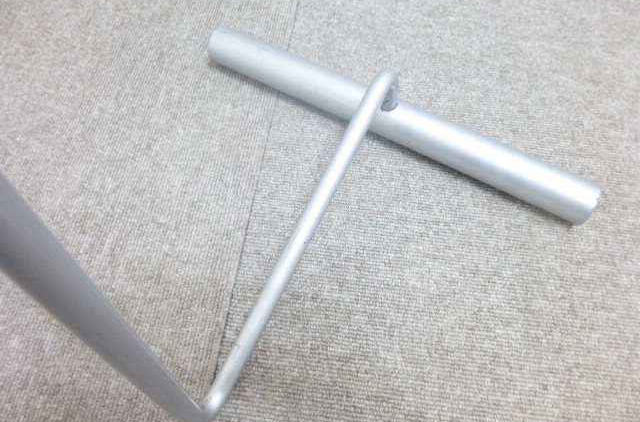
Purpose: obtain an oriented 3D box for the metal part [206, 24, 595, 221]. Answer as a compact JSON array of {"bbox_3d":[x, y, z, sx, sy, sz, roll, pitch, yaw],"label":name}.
[{"bbox_3d":[0.051,-0.074,0.362,0.319,0.032,0.032,27,67,13],"label":"metal part"}]

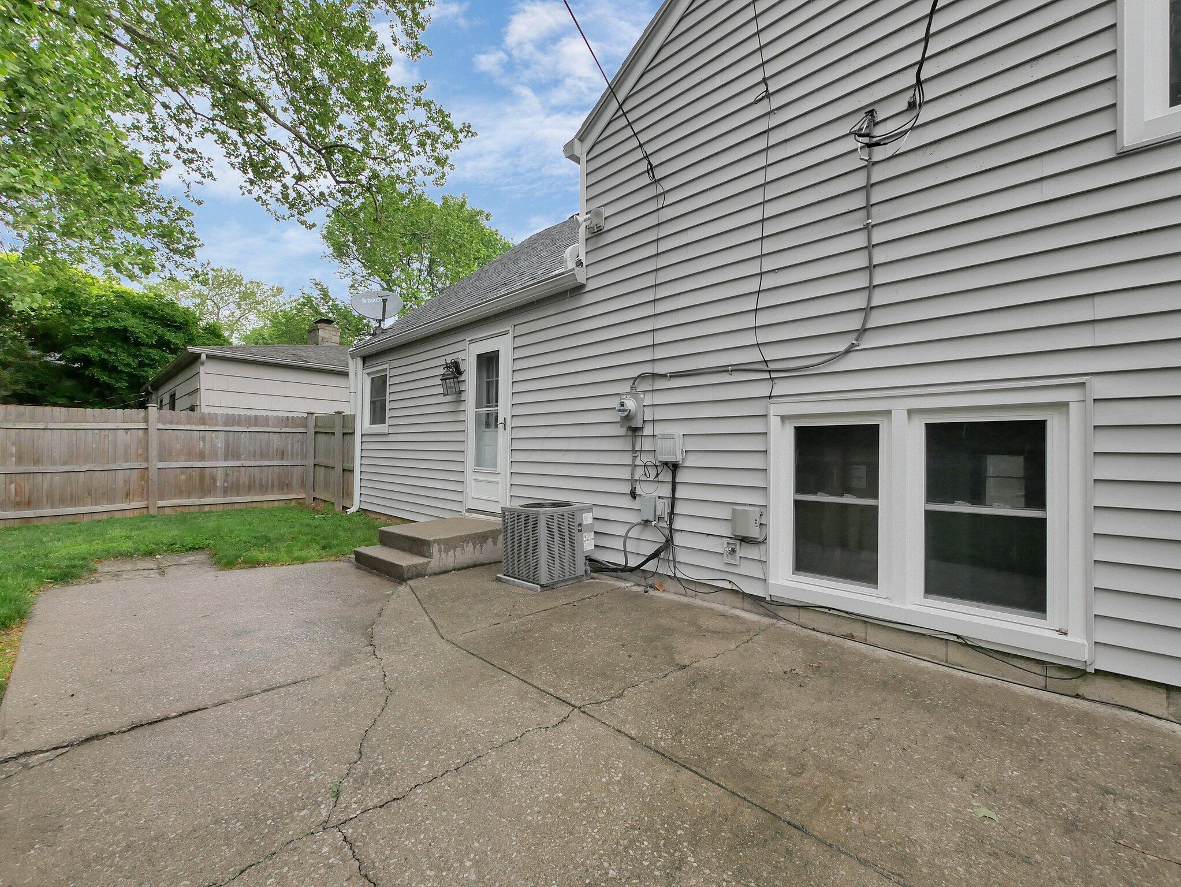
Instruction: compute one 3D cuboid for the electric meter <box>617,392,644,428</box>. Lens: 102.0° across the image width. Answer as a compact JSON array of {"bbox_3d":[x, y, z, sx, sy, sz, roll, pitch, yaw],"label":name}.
[{"bbox_3d":[0.332,-0.286,4.164,0.195,0.300,0.185,0,-2,43],"label":"electric meter"}]

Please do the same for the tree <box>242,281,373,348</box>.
[{"bbox_3d":[-13.387,-2.960,23.000,7.500,9.200,7.500,0,-2,43],"label":"tree"}]

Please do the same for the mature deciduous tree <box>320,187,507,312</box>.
[{"bbox_3d":[-7.383,-4.680,21.069,8.600,12.300,8.400,1,-1,0],"label":"mature deciduous tree"}]

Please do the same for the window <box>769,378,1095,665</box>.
[{"bbox_3d":[1.829,0.377,2.833,1.540,1.370,0.120,0,-1,43],"label":"window"}]

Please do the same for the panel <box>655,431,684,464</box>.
[{"bbox_3d":[0.641,0.043,3.879,0.200,0.250,0.085,0,-1,43],"label":"panel"}]

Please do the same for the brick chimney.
[{"bbox_3d":[-8.927,-3.679,16.000,0.850,1.100,0.670,0,-1,43],"label":"brick chimney"}]

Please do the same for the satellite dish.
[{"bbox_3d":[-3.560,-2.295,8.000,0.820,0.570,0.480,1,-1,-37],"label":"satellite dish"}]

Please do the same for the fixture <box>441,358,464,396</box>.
[{"bbox_3d":[-1.760,-0.837,6.050,0.230,0.490,0.280,0,-1,43],"label":"fixture"}]

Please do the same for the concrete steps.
[{"bbox_3d":[-1.741,1.136,5.334,1.200,0.370,1.250,-1,-1,43],"label":"concrete steps"}]

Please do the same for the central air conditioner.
[{"bbox_3d":[-0.387,0.896,4.408,0.600,0.635,0.590,0,-2,-44],"label":"central air conditioner"}]

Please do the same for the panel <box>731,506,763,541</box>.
[{"bbox_3d":[1.137,0.567,3.453,0.212,0.215,0.080,0,-2,43],"label":"panel"}]

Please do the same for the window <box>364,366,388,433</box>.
[{"bbox_3d":[-3.568,-0.729,7.982,0.980,1.150,0.110,0,-1,43],"label":"window"}]

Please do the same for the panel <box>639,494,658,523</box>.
[{"bbox_3d":[0.507,0.550,4.047,0.140,0.213,0.075,0,-2,43],"label":"panel"}]

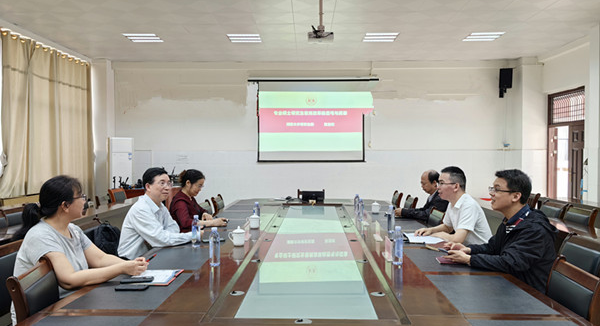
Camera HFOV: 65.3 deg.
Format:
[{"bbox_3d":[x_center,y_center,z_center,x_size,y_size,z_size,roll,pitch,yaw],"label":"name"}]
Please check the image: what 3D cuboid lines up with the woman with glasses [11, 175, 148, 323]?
[{"bbox_3d":[-1.144,0.706,2.470,0.700,1.290,0.500,0,1,-4],"label":"woman with glasses"}]

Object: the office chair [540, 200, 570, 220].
[{"bbox_3d":[2.770,0.886,5.430,0.560,0.880,0.550,0,1,2],"label":"office chair"}]

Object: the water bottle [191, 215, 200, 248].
[{"bbox_3d":[-0.726,0.470,3.252,0.063,0.228,0.063,0,1,2],"label":"water bottle"}]

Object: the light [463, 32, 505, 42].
[{"bbox_3d":[3.239,-2.211,8.243,0.600,0.060,0.600,0,1,2],"label":"light"}]

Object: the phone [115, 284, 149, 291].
[{"bbox_3d":[-0.799,0.596,2.227,0.152,0.010,0.073,0,1,2],"label":"phone"}]

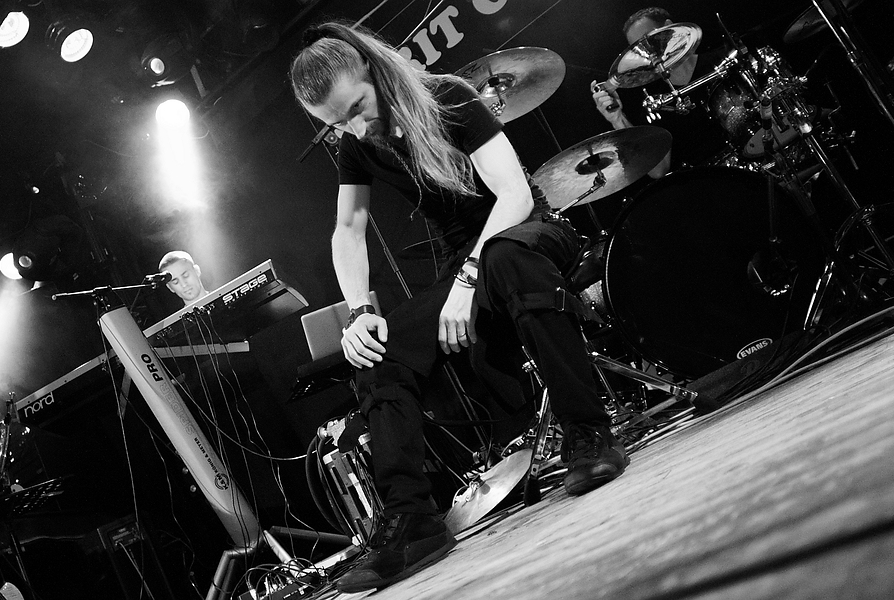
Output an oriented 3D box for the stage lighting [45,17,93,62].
[{"bbox_3d":[-2.075,-1.442,4.128,0.210,0.240,0.210,-54,-22,17],"label":"stage lighting"}]

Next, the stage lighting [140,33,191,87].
[{"bbox_3d":[-1.614,-1.379,4.300,0.260,0.260,0.290,-30,27,21],"label":"stage lighting"}]

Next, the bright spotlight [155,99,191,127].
[{"bbox_3d":[-1.764,-1.242,4.803,0.210,0.240,0.210,-25,-41,0],"label":"bright spotlight"}]

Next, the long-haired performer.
[{"bbox_3d":[0.006,-0.081,1.784,0.660,1.140,0.760,-31,-14,27],"label":"long-haired performer"}]

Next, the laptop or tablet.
[{"bbox_3d":[-0.422,0.157,3.086,0.335,0.215,0.280,-20,-13,-21],"label":"laptop or tablet"}]

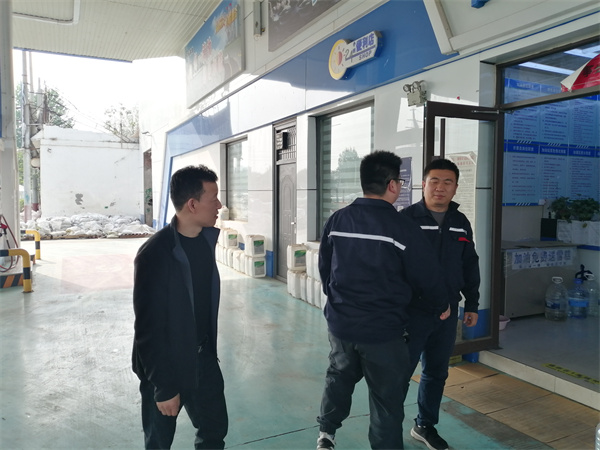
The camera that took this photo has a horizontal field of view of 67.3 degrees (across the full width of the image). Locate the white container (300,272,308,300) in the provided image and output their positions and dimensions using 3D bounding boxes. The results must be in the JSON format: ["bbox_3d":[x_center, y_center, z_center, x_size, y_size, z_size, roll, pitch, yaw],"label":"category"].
[{"bbox_3d":[0.154,0.898,6.499,0.250,0.370,0.200,-1,4,-27],"label":"white container"}]

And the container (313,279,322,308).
[{"bbox_3d":[0.341,0.926,6.189,0.260,0.370,0.220,-2,4,-28],"label":"container"}]

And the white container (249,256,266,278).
[{"bbox_3d":[-0.788,0.774,8.489,0.270,0.370,0.240,-2,4,-28],"label":"white container"}]

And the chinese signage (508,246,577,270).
[{"bbox_3d":[2.804,0.384,5.222,1.200,0.220,0.012,-1,4,-27],"label":"chinese signage"}]

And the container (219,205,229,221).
[{"bbox_3d":[-1.747,-0.273,10.536,0.170,0.320,0.190,-1,4,-27],"label":"container"}]

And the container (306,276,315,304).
[{"bbox_3d":[0.256,0.912,6.303,0.250,0.370,0.200,-1,4,-27],"label":"container"}]

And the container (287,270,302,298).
[{"bbox_3d":[-0.004,0.879,6.779,0.250,0.370,0.210,-1,4,-27],"label":"container"}]

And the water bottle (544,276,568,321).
[{"bbox_3d":[2.945,0.833,5.150,0.255,0.460,0.255,-1,4,-27],"label":"water bottle"}]

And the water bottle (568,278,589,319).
[{"bbox_3d":[3.199,0.839,5.154,0.205,0.430,0.205,-2,4,-28],"label":"water bottle"}]

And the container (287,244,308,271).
[{"bbox_3d":[-0.035,0.497,7.079,0.270,0.370,0.220,-2,4,-26],"label":"container"}]

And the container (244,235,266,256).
[{"bbox_3d":[-0.806,0.404,8.489,0.270,0.370,0.270,-2,4,-28],"label":"container"}]

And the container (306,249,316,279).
[{"bbox_3d":[0.269,0.546,6.336,0.260,0.370,0.220,-2,4,-28],"label":"container"}]

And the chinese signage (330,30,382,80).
[{"bbox_3d":[0.687,-2.156,5.699,0.085,0.500,1.085,-2,4,-28],"label":"chinese signage"}]

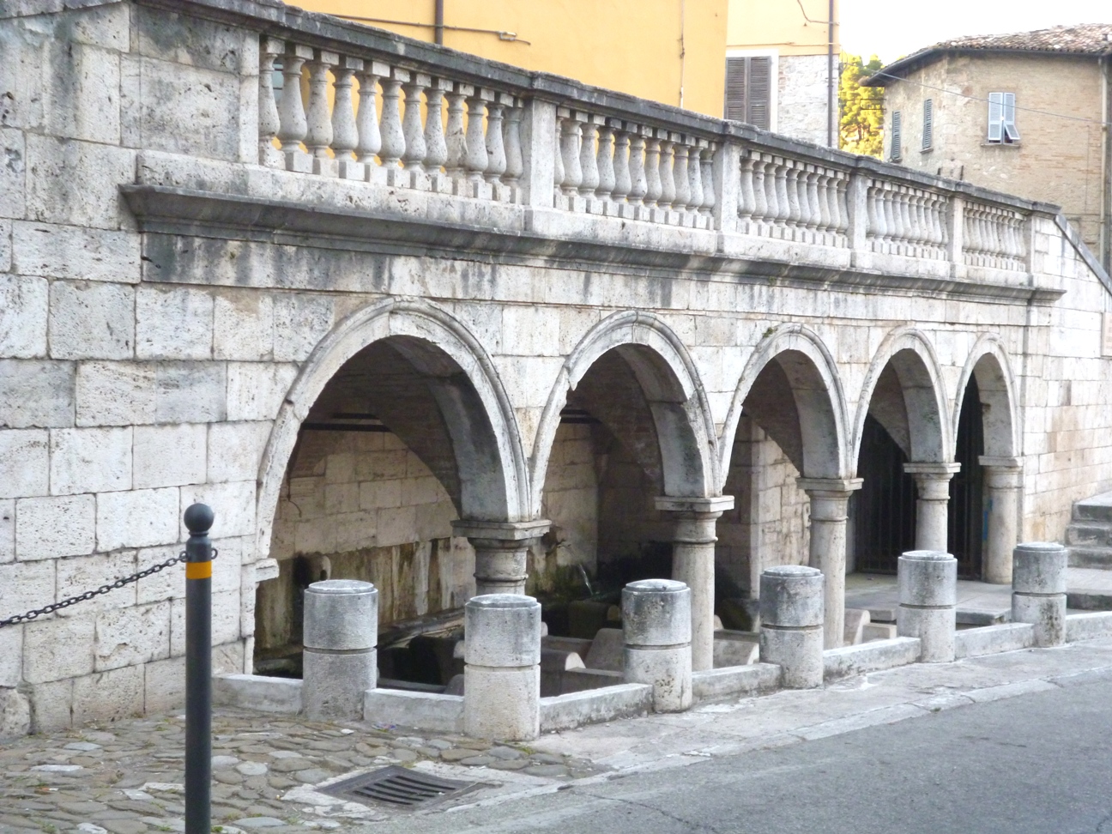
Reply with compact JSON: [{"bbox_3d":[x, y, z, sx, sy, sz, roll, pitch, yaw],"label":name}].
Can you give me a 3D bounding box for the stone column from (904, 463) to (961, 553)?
[{"bbox_3d":[3.698,1.148,19.944,0.439,1.402,0.439,2,2,29],"label":"stone column"}]

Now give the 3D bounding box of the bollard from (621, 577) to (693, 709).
[{"bbox_3d":[0.503,1.128,10.050,0.343,0.628,0.343,0,2,3],"label":"bollard"}]

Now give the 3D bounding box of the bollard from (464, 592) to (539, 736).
[{"bbox_3d":[-0.240,1.134,9.227,0.343,0.628,0.343,0,2,-1],"label":"bollard"}]

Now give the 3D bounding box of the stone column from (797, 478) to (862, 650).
[{"bbox_3d":[2.325,1.315,17.317,0.452,1.579,0.452,1,2,29],"label":"stone column"}]

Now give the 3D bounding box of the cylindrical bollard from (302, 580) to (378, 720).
[{"bbox_3d":[-1.035,1.108,9.719,0.354,0.630,0.354,1,2,0],"label":"cylindrical bollard"}]

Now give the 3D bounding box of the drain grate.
[{"bbox_3d":[-0.632,1.502,8.106,0.463,0.050,0.468,3,6,36],"label":"drain grate"}]

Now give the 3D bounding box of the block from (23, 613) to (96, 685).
[{"bbox_3d":[-2.300,1.016,8.978,0.270,0.263,0.444,1,2,29],"label":"block"}]

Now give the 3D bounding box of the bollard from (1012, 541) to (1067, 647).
[{"bbox_3d":[3.100,1.141,12.948,0.343,0.635,0.343,1,2,14],"label":"bollard"}]

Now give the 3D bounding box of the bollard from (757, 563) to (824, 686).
[{"bbox_3d":[1.305,1.152,11.198,0.354,0.639,0.354,2,2,29],"label":"bollard"}]

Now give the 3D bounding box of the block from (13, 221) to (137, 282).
[{"bbox_3d":[-2.214,-0.721,8.919,0.300,0.229,0.817,2,2,29],"label":"block"}]

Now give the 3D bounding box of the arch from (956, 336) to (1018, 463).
[{"bbox_3d":[4.311,-0.195,20.786,0.360,1.296,2.215,1,2,29],"label":"arch"}]

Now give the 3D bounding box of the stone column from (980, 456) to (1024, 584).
[{"bbox_3d":[4.843,1.107,22.008,0.421,1.375,0.378,2,2,29],"label":"stone column"}]

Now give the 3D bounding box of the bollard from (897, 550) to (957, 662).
[{"bbox_3d":[2.228,1.129,12.156,0.354,0.637,0.354,2,2,29],"label":"bollard"}]

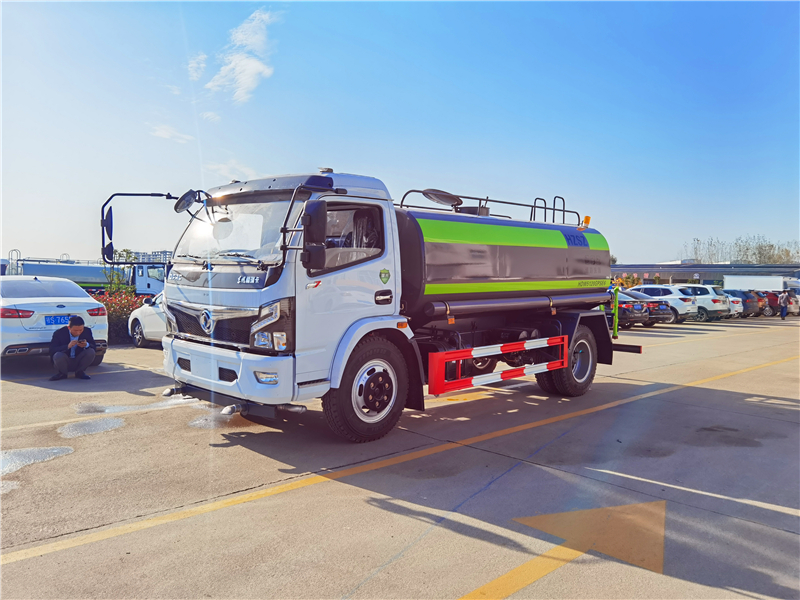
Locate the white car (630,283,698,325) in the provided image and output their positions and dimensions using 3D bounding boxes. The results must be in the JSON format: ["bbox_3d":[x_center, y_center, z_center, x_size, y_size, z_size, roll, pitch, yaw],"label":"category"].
[{"bbox_3d":[11.925,0.172,29.923,4.580,1.700,1.850,3,2,43],"label":"white car"}]

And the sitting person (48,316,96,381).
[{"bbox_3d":[-4.876,0.681,9.243,0.660,0.900,0.750,1,2,-30],"label":"sitting person"}]

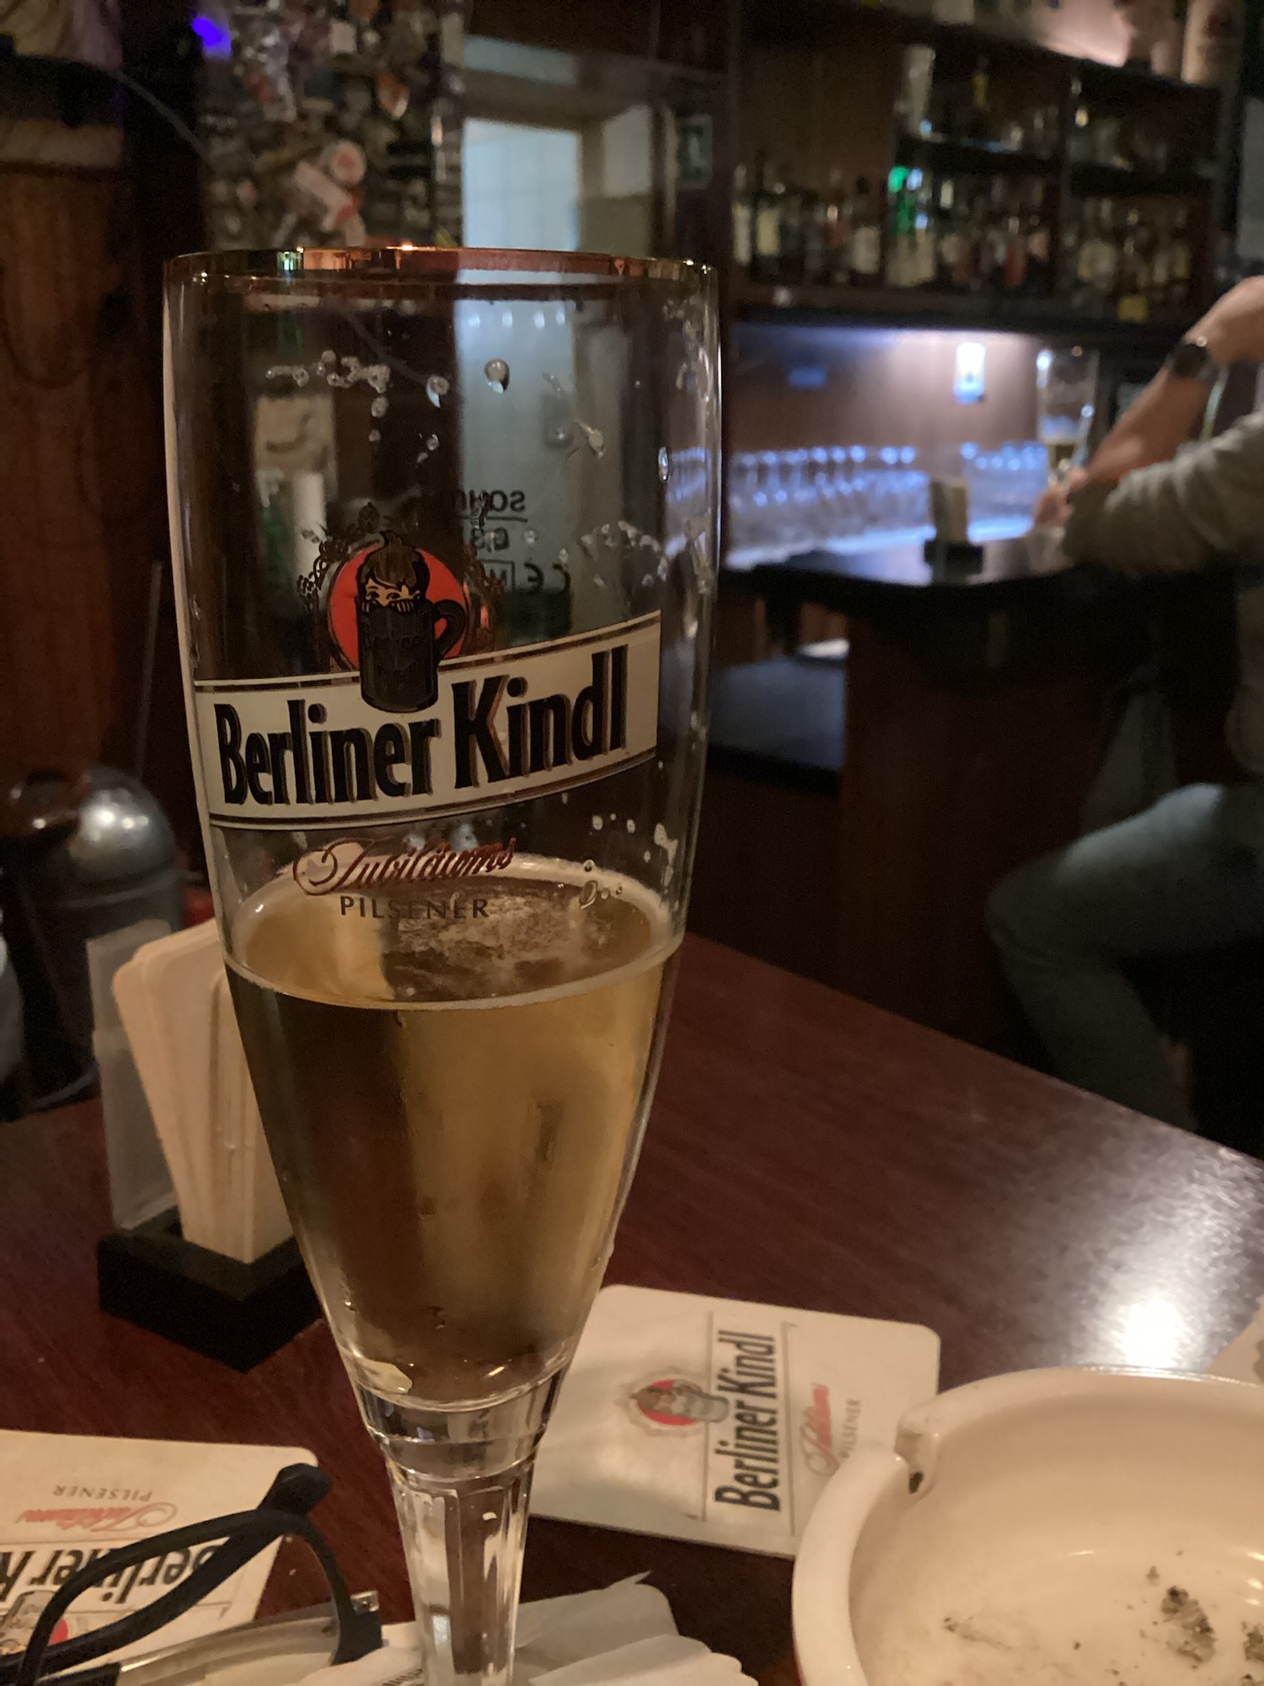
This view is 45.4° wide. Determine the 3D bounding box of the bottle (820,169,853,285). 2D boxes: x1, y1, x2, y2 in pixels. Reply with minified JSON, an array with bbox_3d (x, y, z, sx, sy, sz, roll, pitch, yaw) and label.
[{"bbox_3d":[0.547,-1.646,4.032,0.075,0.288,0.075,1,17,0],"label":"bottle"}]

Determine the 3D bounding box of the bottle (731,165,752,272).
[{"bbox_3d":[0.285,-1.614,3.910,0.068,0.260,0.068,1,17,0],"label":"bottle"}]

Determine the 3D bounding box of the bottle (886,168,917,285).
[{"bbox_3d":[0.736,-1.680,4.124,0.076,0.301,0.076,1,17,0],"label":"bottle"}]

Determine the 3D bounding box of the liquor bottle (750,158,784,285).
[{"bbox_3d":[0.351,-1.614,3.925,0.080,0.302,0.080,1,17,0],"label":"liquor bottle"}]

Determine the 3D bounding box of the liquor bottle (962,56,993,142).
[{"bbox_3d":[0.976,-2.088,4.269,0.075,0.240,0.075,1,17,0],"label":"liquor bottle"}]

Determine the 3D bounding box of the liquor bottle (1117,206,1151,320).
[{"bbox_3d":[1.479,-1.706,4.445,0.080,0.312,0.080,1,17,0],"label":"liquor bottle"}]

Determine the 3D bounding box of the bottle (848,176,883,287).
[{"bbox_3d":[0.631,-1.650,4.075,0.083,0.278,0.083,1,17,0],"label":"bottle"}]

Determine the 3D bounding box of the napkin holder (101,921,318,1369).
[{"bbox_3d":[-0.095,0.067,0.431,0.055,0.105,0.112,10,19,28],"label":"napkin holder"}]

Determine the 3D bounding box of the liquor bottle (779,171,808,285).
[{"bbox_3d":[0.424,-1.616,3.971,0.067,0.274,0.067,1,17,0],"label":"liquor bottle"}]

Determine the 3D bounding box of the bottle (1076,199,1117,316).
[{"bbox_3d":[1.352,-1.702,4.384,0.088,0.307,0.088,1,17,0],"label":"bottle"}]

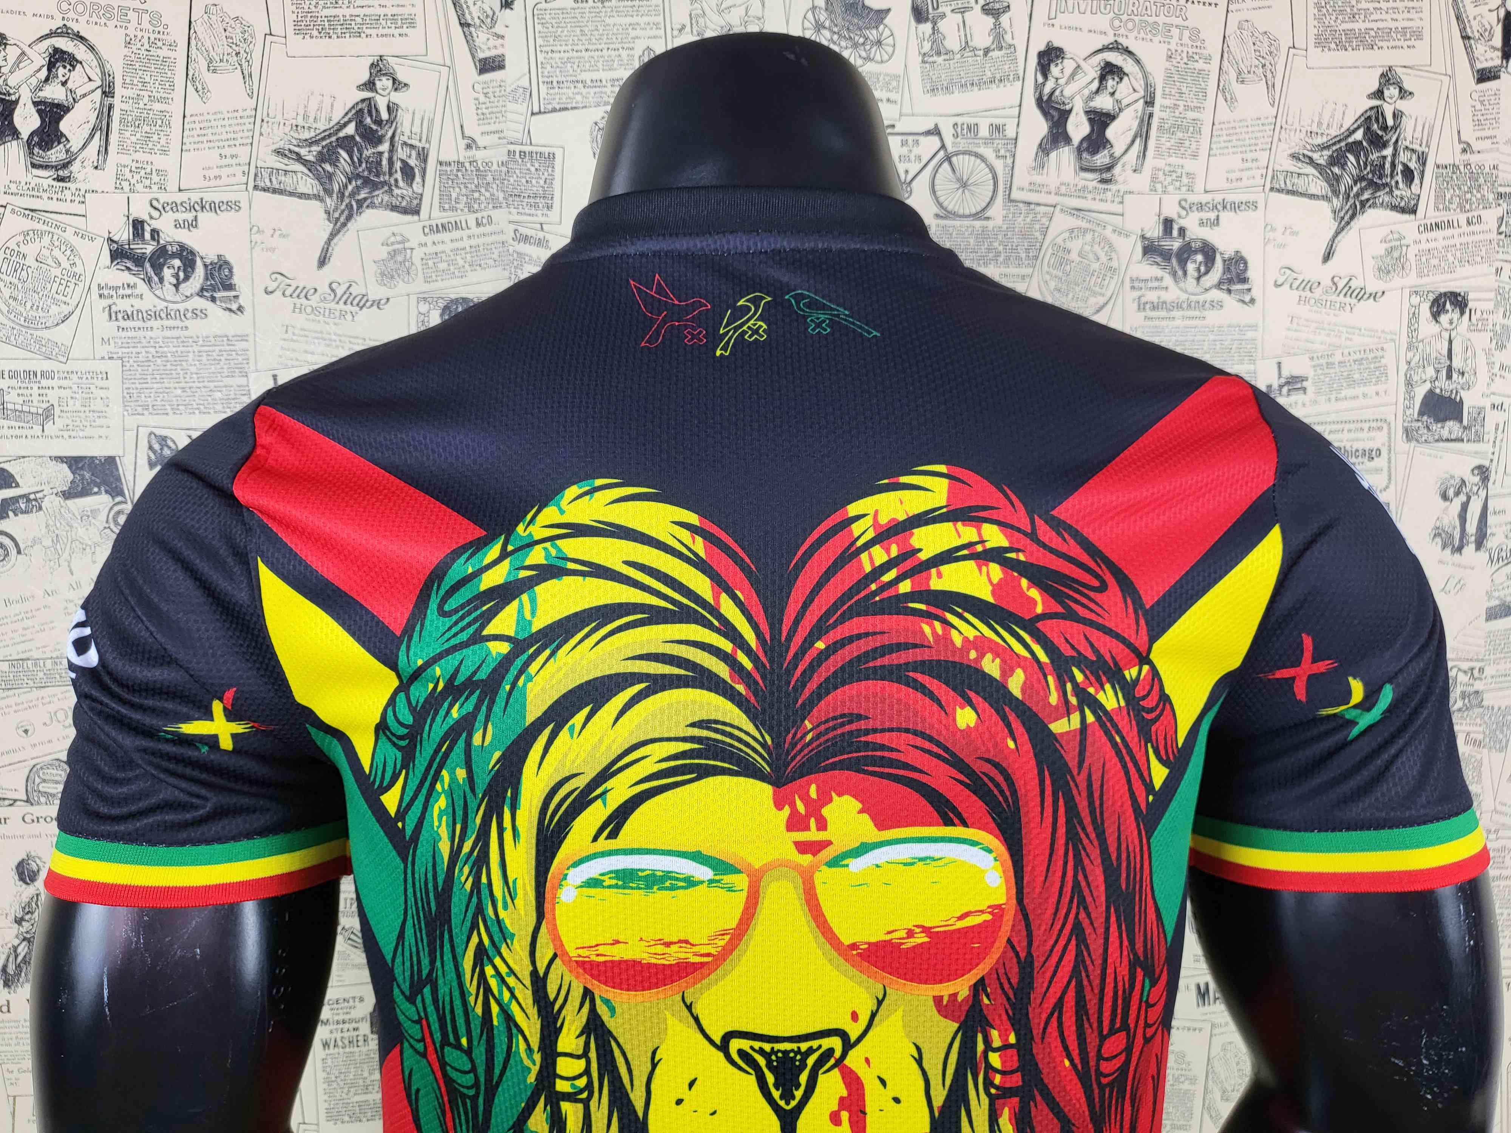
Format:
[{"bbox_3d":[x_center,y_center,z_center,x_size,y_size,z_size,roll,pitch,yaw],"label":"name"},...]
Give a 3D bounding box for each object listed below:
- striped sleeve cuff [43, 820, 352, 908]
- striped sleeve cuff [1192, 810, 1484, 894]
[{"bbox_3d":[-0.228,0.117,0.474,0.116,0.026,0.111,2,-1,-7],"label":"striped sleeve cuff"},{"bbox_3d":[0.235,0.108,0.472,0.113,0.026,0.111,-6,-1,-7],"label":"striped sleeve cuff"}]

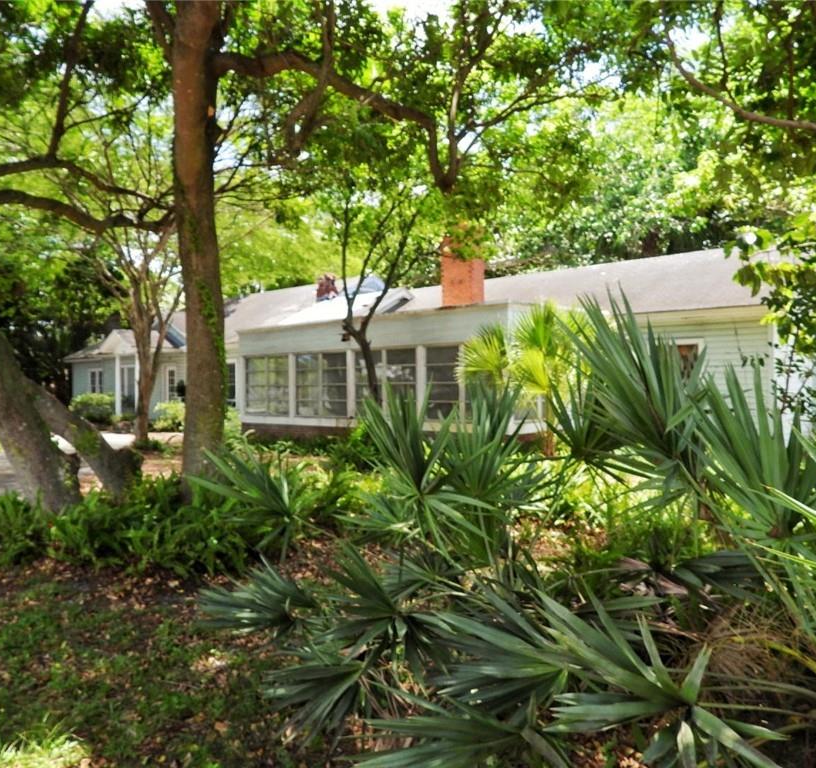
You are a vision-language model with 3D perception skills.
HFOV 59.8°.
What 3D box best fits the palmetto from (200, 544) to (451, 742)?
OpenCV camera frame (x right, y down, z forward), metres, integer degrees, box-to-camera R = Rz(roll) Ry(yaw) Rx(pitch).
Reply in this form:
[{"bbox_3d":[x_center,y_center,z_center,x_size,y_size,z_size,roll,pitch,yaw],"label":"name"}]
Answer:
[{"bbox_3d":[-0.378,1.130,3.250,1.120,0.650,0.950,0,0,0],"label":"palmetto"}]

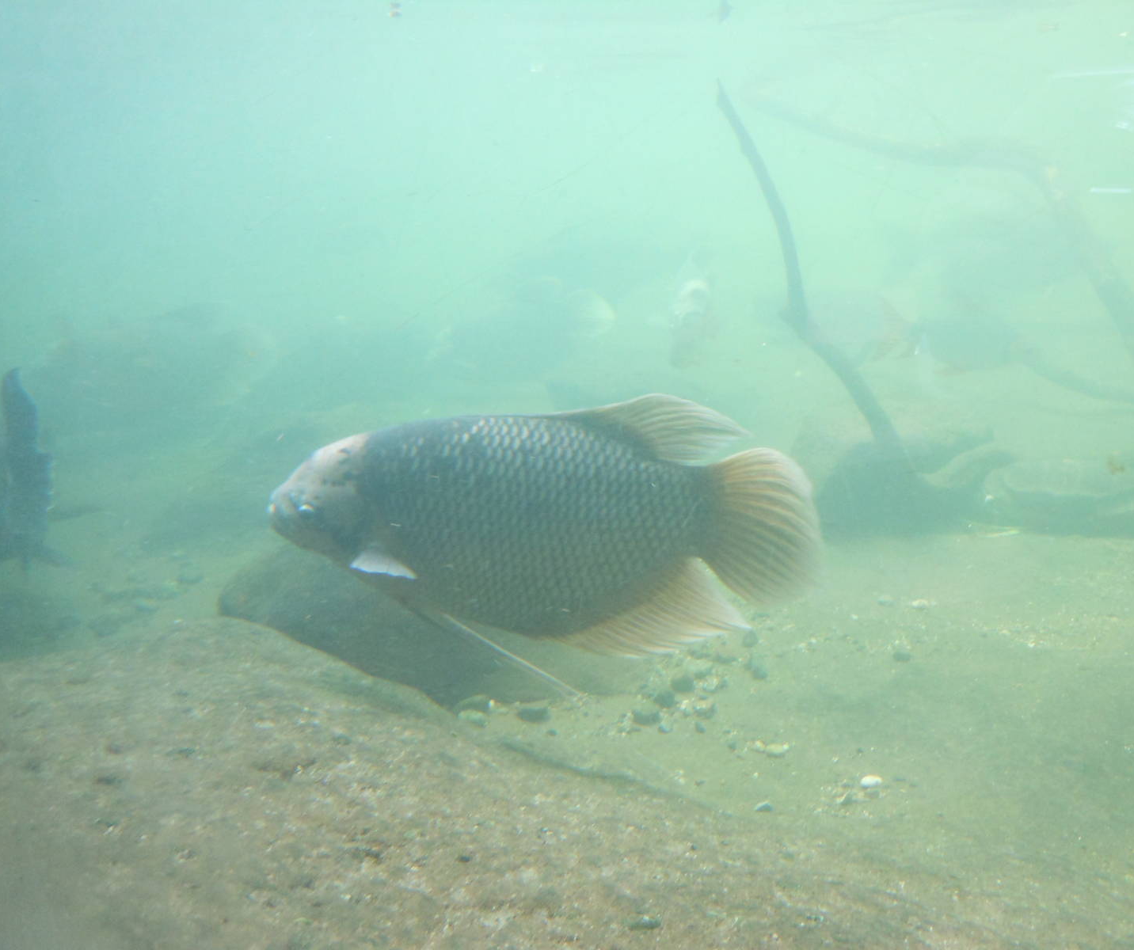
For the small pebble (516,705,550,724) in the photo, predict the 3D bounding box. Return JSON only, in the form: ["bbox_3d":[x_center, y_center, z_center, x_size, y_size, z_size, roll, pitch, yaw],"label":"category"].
[{"bbox_3d":[-0.045,0.318,1.360,0.045,0.023,0.034,0,6,0],"label":"small pebble"}]

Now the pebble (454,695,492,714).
[{"bbox_3d":[-0.128,0.311,1.390,0.050,0.024,0.036,0,6,0],"label":"pebble"}]

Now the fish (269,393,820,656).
[{"bbox_3d":[-0.024,0.055,1.120,0.590,0.285,0.120,0,6,5],"label":"fish"}]

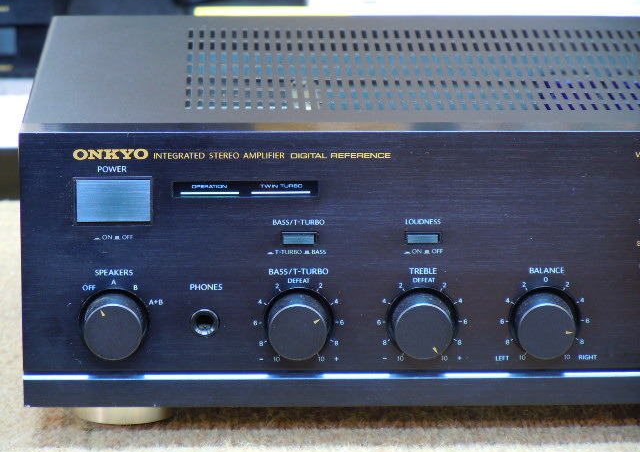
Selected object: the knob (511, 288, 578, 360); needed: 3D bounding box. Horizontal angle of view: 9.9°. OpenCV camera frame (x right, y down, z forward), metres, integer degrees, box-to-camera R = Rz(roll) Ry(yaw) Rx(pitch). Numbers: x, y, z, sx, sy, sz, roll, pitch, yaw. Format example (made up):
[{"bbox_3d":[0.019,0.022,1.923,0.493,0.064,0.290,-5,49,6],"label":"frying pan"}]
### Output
[{"bbox_3d":[0.090,0.040,1.473,0.026,0.026,0.017,0,13,-1],"label":"knob"}]

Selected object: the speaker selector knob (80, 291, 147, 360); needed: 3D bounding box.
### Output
[{"bbox_3d":[-0.082,0.041,1.469,0.026,0.026,0.017,0,13,-1],"label":"speaker selector knob"}]

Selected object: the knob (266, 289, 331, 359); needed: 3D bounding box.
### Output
[{"bbox_3d":[-0.008,0.040,1.470,0.026,0.026,0.017,0,13,-1],"label":"knob"}]

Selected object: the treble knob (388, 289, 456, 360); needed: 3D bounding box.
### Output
[{"bbox_3d":[0.041,0.040,1.472,0.026,0.026,0.017,0,13,-1],"label":"treble knob"}]

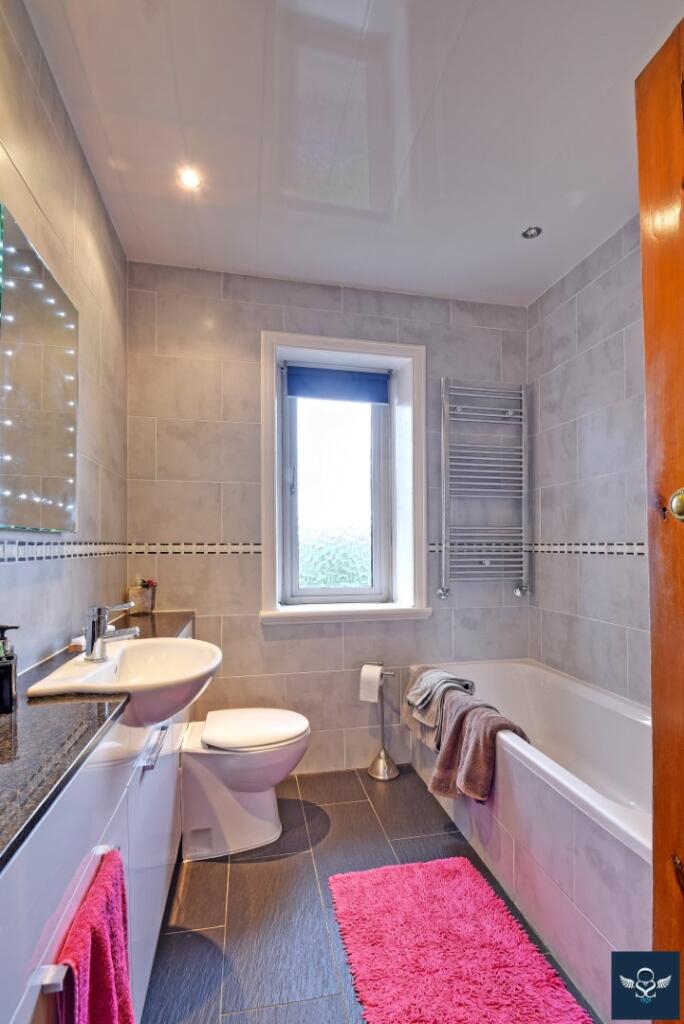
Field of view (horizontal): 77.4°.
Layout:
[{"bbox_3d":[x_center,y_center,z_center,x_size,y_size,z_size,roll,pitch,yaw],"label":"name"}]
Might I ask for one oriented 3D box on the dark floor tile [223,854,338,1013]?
[{"bbox_3d":[-0.205,1.273,1.338,0.303,0.012,0.514,1,-3,-12],"label":"dark floor tile"}]

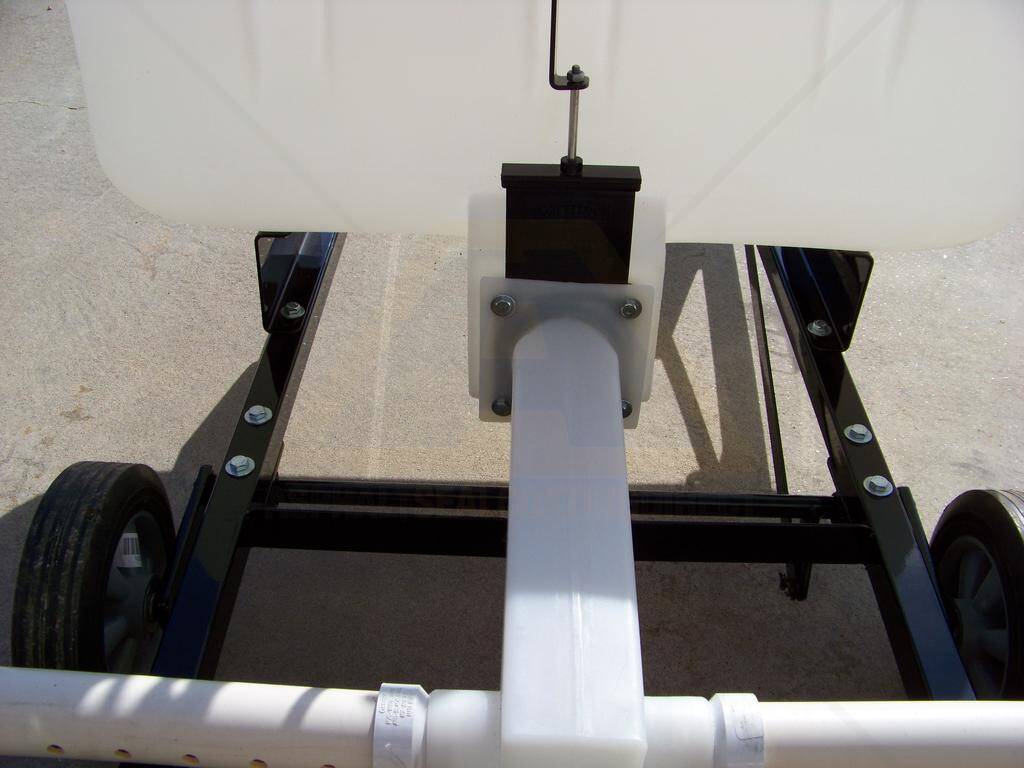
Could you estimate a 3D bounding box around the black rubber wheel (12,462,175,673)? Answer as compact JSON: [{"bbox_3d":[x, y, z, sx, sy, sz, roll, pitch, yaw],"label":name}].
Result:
[{"bbox_3d":[-0.396,0.211,1.049,0.062,0.265,0.265,2,38,0],"label":"black rubber wheel"}]

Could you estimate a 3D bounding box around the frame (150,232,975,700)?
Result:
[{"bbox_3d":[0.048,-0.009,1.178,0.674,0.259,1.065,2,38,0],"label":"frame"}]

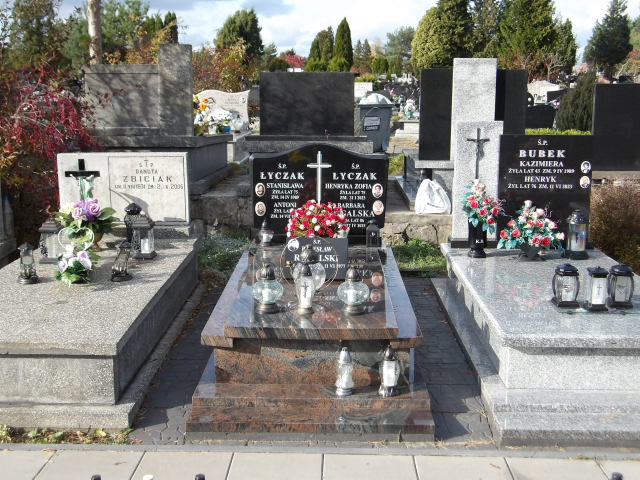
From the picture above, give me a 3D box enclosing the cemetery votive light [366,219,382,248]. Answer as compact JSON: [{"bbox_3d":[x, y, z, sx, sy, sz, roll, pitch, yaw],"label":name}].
[{"bbox_3d":[0.358,-0.049,5.126,0.099,0.181,0.099,0,11,1],"label":"cemetery votive light"}]

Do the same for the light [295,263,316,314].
[{"bbox_3d":[-0.071,0.228,3.808,0.105,0.240,0.105,0,11,1],"label":"light"}]

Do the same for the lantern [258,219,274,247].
[{"bbox_3d":[-0.374,-0.055,5.403,0.108,0.190,0.108,0,12,1],"label":"lantern"}]

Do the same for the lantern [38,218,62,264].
[{"bbox_3d":[-1.790,-0.001,5.165,0.140,0.295,0.140,-8,14,-34],"label":"lantern"}]

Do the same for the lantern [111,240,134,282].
[{"bbox_3d":[-1.128,0.116,4.390,0.118,0.219,0.118,5,11,0],"label":"lantern"}]

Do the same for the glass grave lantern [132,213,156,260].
[{"bbox_3d":[-1.212,-0.032,5.386,0.150,0.300,0.150,0,11,1],"label":"glass grave lantern"}]

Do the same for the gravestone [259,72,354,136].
[{"bbox_3d":[-0.120,-1.306,7.492,0.910,0.610,0.100,0,11,1],"label":"gravestone"}]

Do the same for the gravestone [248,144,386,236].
[{"bbox_3d":[-0.002,-0.343,5.448,0.950,0.660,0.100,0,11,1],"label":"gravestone"}]

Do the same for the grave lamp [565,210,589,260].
[{"bbox_3d":[1.661,-0.036,4.958,0.148,0.305,0.148,0,11,1],"label":"grave lamp"}]

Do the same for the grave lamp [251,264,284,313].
[{"bbox_3d":[-0.247,0.220,3.651,0.146,0.231,0.146,0,11,1],"label":"grave lamp"}]

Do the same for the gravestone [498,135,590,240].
[{"bbox_3d":[1.603,-0.377,5.609,0.660,0.765,0.090,0,11,1],"label":"gravestone"}]

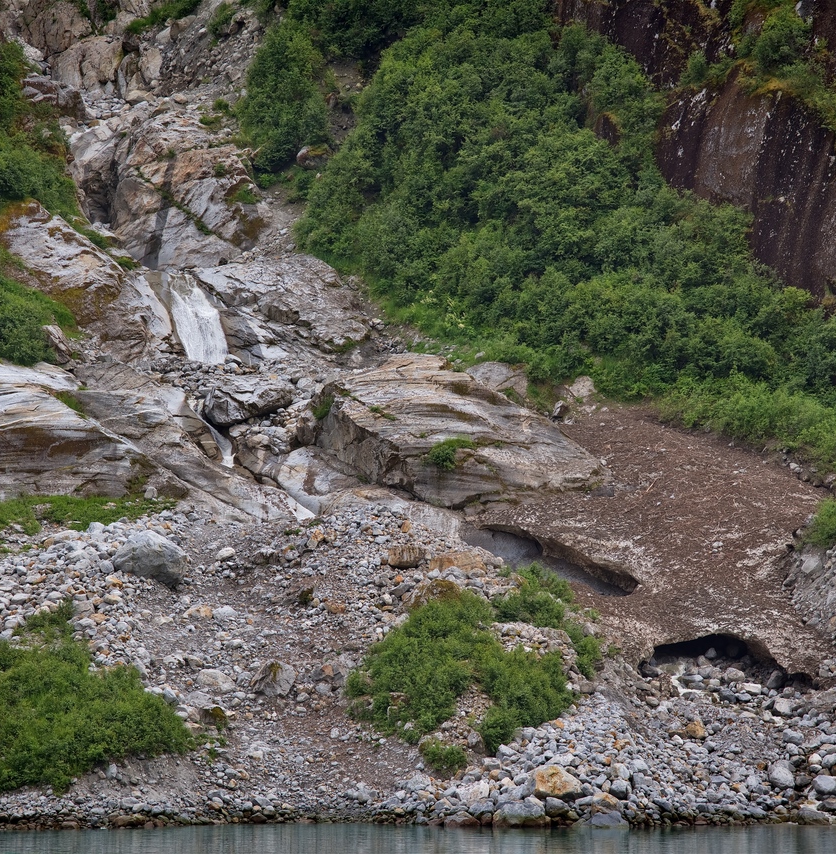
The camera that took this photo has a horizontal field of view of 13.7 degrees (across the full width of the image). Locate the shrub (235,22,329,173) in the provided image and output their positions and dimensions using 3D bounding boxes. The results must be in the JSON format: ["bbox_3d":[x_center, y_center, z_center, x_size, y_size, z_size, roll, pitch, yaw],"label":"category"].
[{"bbox_3d":[-5.800,-14.300,150.000,4.000,6.200,4.000,0,-4,0],"label":"shrub"}]

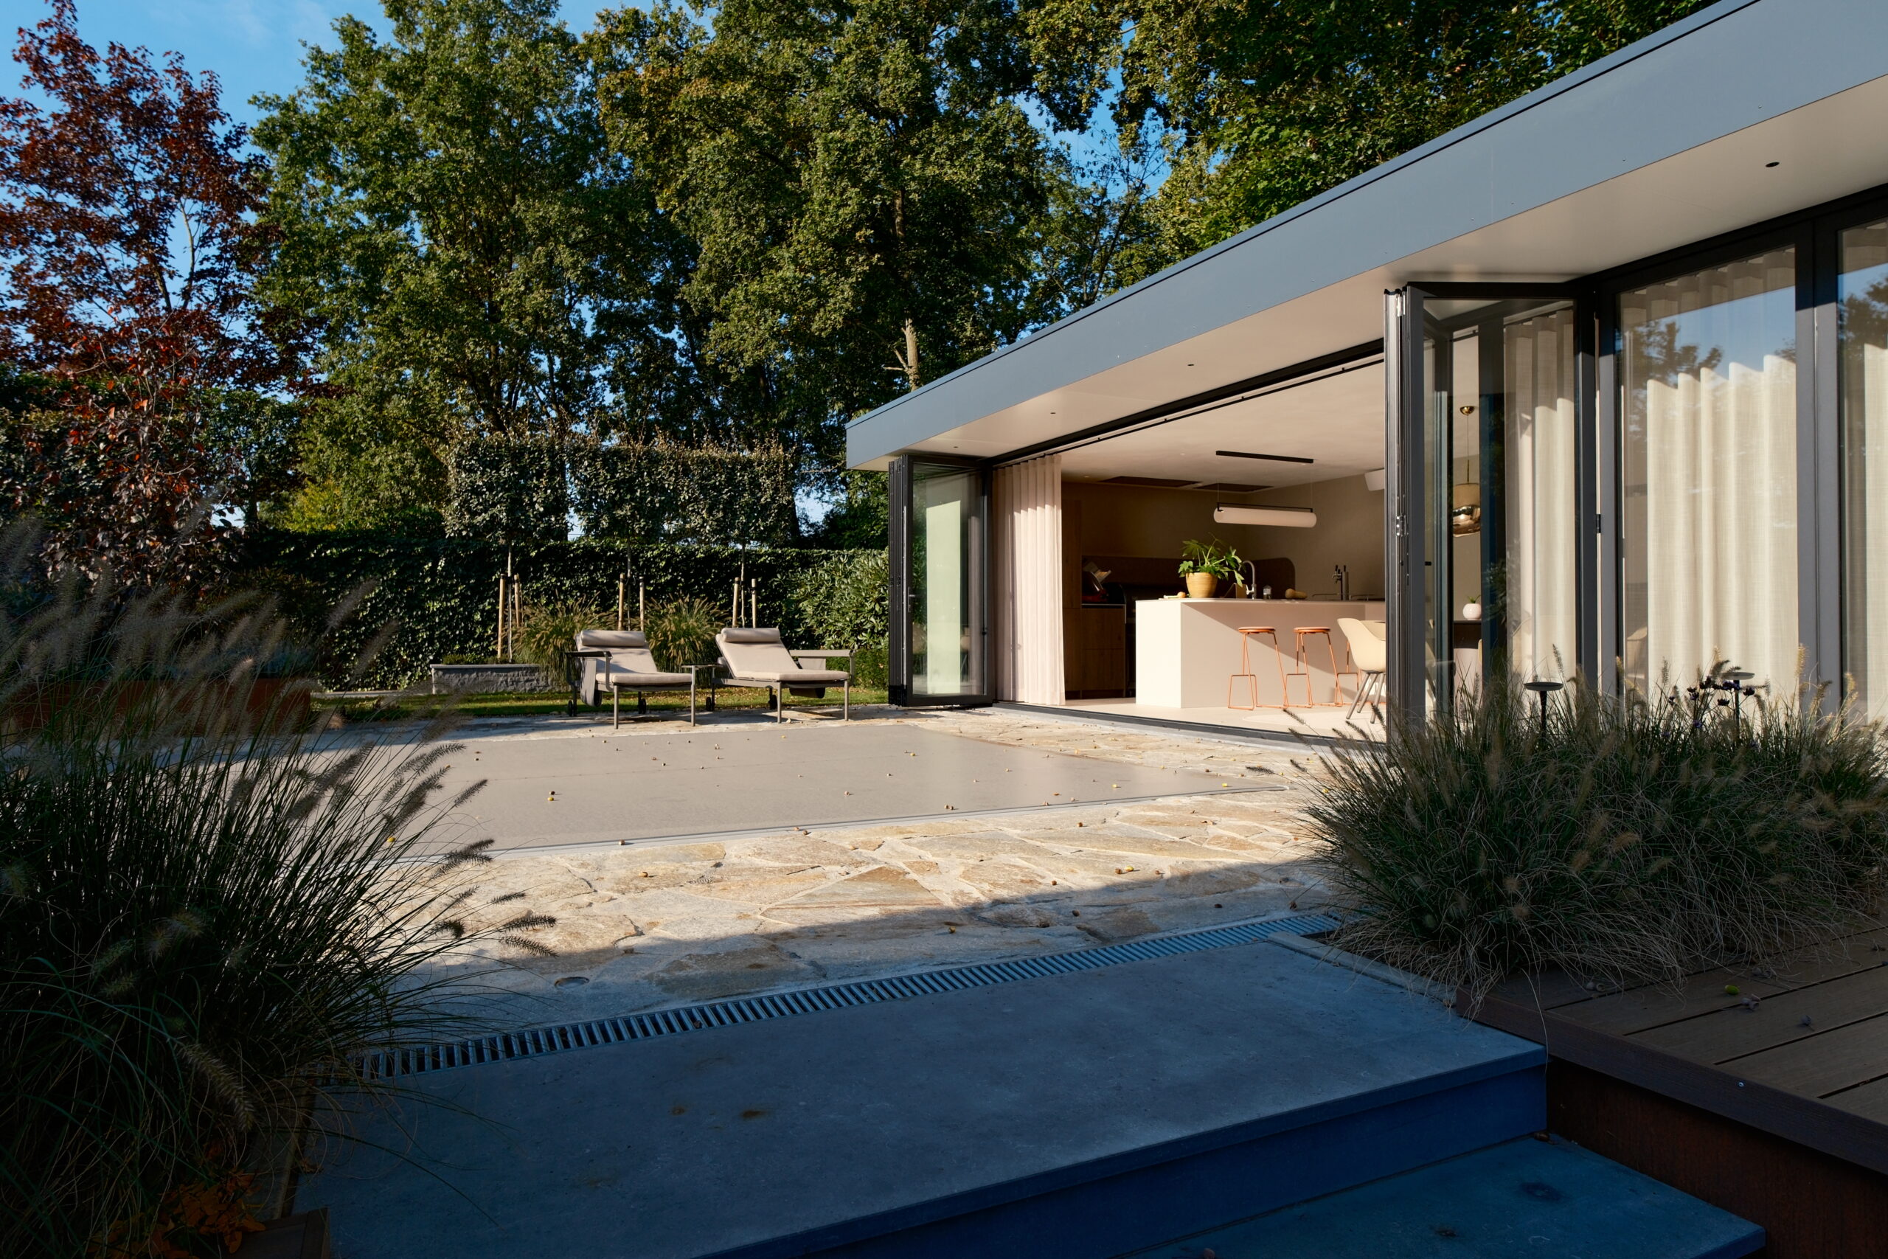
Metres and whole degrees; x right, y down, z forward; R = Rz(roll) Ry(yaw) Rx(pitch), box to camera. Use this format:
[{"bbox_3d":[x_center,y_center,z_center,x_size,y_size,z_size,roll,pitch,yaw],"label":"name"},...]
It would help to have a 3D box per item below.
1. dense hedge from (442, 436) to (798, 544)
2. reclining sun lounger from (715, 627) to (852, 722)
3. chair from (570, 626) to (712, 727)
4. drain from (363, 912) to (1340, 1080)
[{"bbox_3d":[-4.346,-1.883,15.204,4.646,1.380,0.550,0,0,-19],"label":"dense hedge"},{"bbox_3d":[-1.502,0.383,9.910,0.717,0.788,1.952,0,0,-29],"label":"reclining sun lounger"},{"bbox_3d":[-2.675,0.389,9.336,0.731,0.774,1.952,0,0,-29],"label":"chair"},{"bbox_3d":[-0.003,0.770,2.338,2.278,0.050,0.135,0,0,-26],"label":"drain"}]

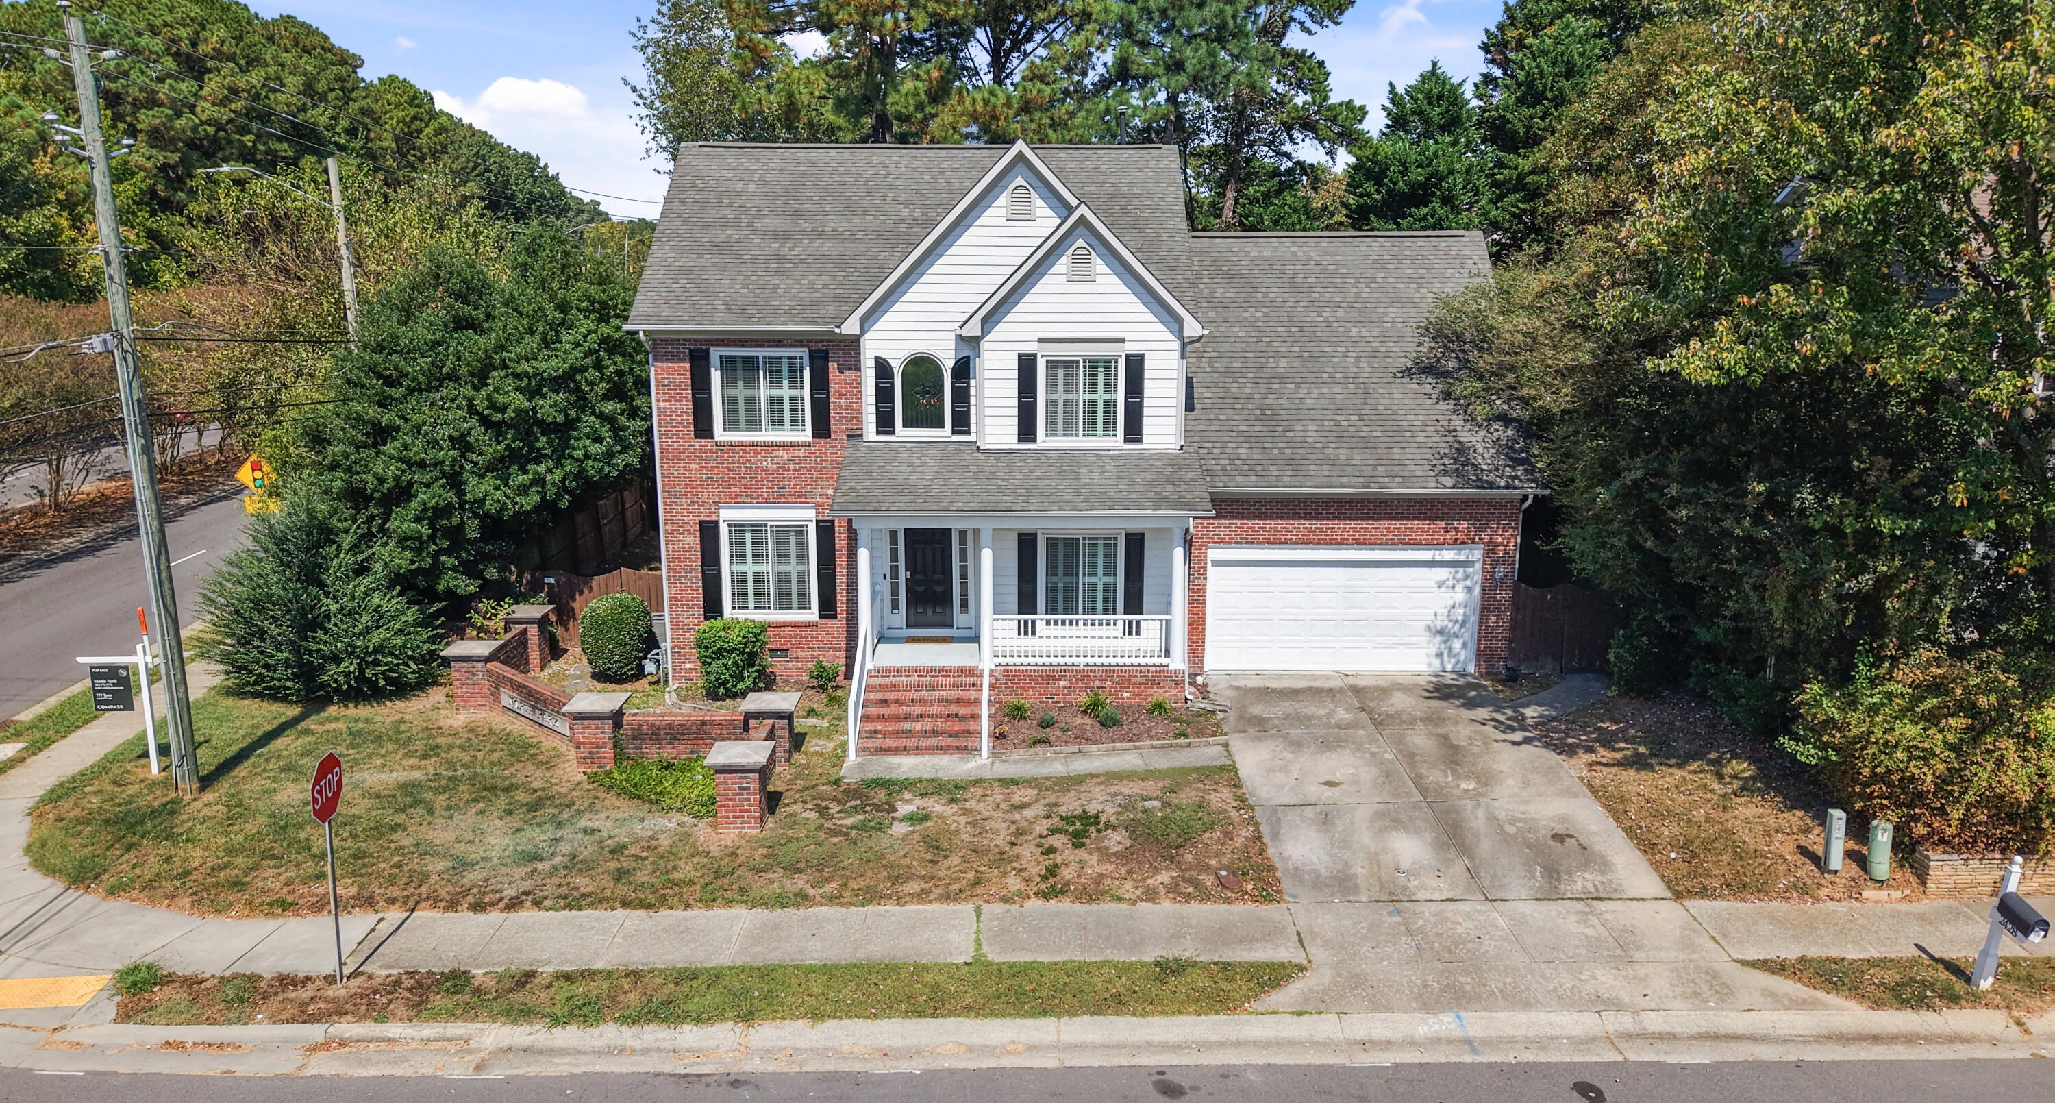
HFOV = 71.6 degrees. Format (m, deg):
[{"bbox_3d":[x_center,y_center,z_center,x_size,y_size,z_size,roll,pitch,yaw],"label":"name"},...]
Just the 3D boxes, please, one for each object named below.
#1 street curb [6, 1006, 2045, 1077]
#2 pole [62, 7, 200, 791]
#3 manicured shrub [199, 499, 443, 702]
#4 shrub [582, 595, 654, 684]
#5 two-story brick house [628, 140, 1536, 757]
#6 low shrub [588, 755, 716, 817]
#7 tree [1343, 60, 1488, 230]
[{"bbox_3d":[0.000,5.322,15.623,21.900,0.200,0.850,0,13,0],"label":"street curb"},{"bbox_3d":[-13.300,-1.887,21.178,0.420,11.650,0.420,0,13,0],"label":"pole"},{"bbox_3d":[-13.675,0.756,27.731,4.550,3.350,3.700,0,13,0],"label":"manicured shrub"},{"bbox_3d":[-7.825,1.661,27.144,1.350,1.550,1.350,0,13,0],"label":"shrub"},{"bbox_3d":[1.125,-2.885,28.276,16.150,10.100,11.200,0,13,0],"label":"two-story brick house"},{"bbox_3d":[-5.700,3.476,21.842,2.500,0.400,2.000,0,13,0],"label":"low shrub"},{"bbox_3d":[11.600,-8.095,43.288,5.000,12.900,5.000,0,13,0],"label":"tree"}]

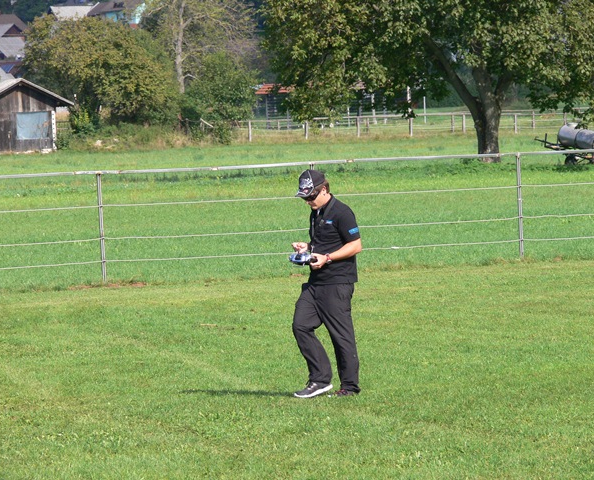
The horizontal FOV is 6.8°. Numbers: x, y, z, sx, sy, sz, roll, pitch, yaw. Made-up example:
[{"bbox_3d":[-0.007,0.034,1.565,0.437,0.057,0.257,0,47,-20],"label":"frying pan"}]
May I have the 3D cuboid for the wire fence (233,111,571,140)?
[{"bbox_3d":[5.879,-6.234,275.000,18.700,1.200,0.150,-3,2,0],"label":"wire fence"}]

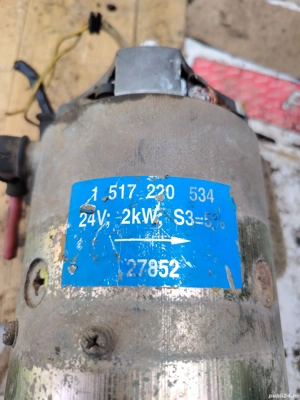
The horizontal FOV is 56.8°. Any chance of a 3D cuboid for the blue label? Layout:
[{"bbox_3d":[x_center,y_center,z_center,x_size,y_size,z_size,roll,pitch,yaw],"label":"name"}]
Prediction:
[{"bbox_3d":[0.002,0.011,0.094,0.061,0.008,0.037,1,73,-2],"label":"blue label"}]

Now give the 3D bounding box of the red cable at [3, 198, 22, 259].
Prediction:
[{"bbox_3d":[-0.070,0.013,0.142,0.006,0.006,0.033,-2,73,-1],"label":"red cable"}]

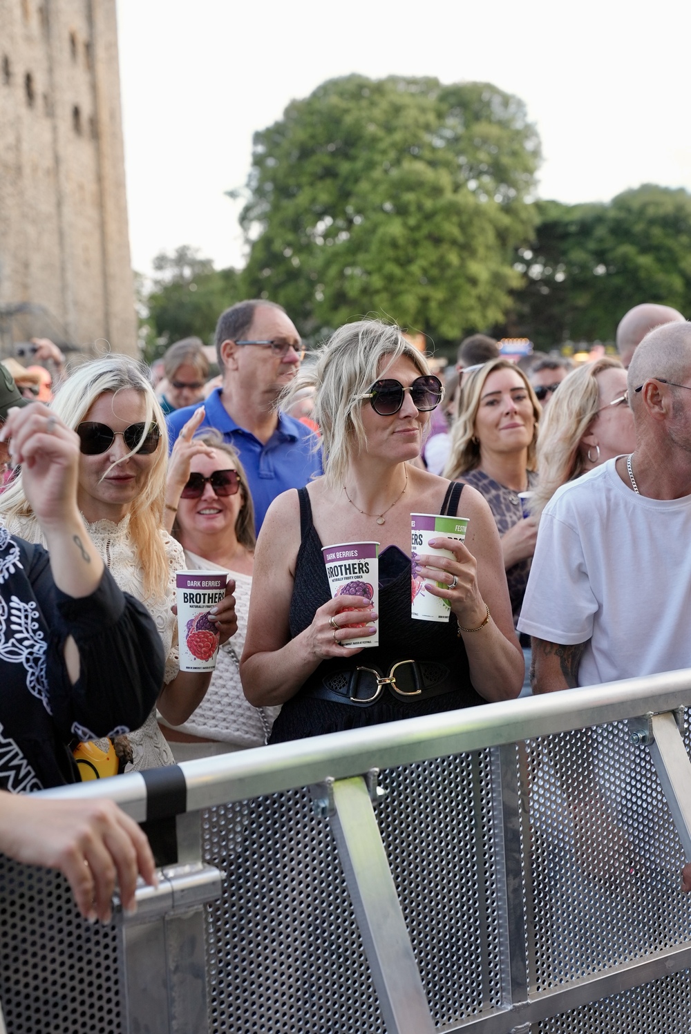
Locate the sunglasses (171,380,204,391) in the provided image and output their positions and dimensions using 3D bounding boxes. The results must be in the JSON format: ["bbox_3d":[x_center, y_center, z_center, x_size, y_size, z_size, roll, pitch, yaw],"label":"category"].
[{"bbox_3d":[-0.651,-0.565,5.910,0.142,0.046,0.145,-3,31,-6],"label":"sunglasses"}]

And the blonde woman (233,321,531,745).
[{"bbox_3d":[0.080,0.505,2.510,0.490,1.680,0.420,-3,6,-7],"label":"blonde woman"}]

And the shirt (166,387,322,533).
[{"bbox_3d":[-0.260,0.030,3.770,0.510,0.730,0.310,-5,6,-27],"label":"shirt"}]

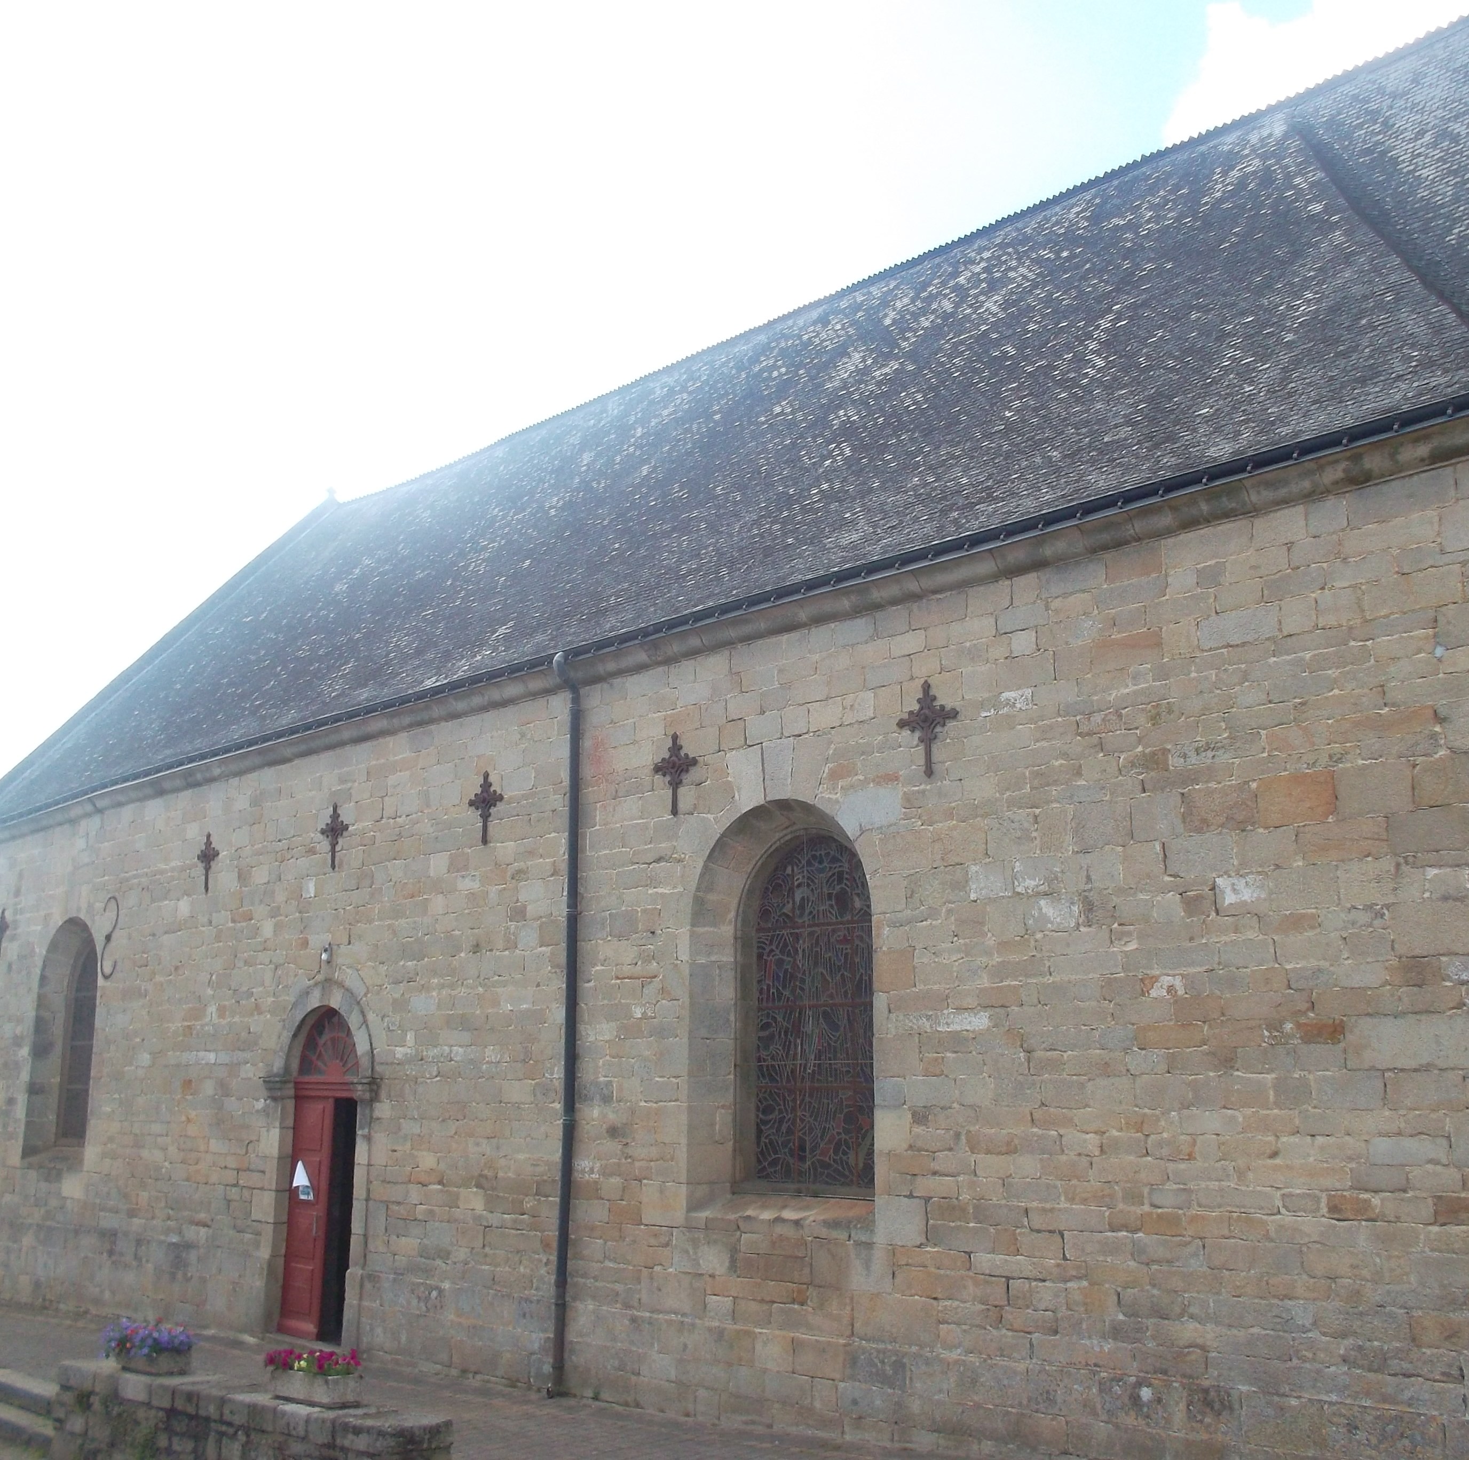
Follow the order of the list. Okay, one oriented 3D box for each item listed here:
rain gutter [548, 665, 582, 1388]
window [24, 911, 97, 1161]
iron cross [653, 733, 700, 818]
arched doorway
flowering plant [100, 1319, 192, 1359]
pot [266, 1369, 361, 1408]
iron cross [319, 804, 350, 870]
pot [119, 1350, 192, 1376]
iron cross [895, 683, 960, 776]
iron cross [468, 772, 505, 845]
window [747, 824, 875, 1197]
[{"bbox_3d":[-1.512,2.345,13.249,0.120,6.115,0.340,-11,-17,42],"label":"rain gutter"},{"bbox_3d":[-8.215,3.869,19.811,1.740,3.006,0.460,-11,-17,42],"label":"window"},{"bbox_3d":[-0.478,0.353,12.662,0.527,0.694,0.068,-12,-18,43],"label":"iron cross"},{"bbox_3d":[-4.031,4.322,15.531,1.445,3.136,0.289,-12,-18,43],"label":"arched doorway"},{"bbox_3d":[-4.766,4.931,12.828,0.782,0.255,0.340,-12,-18,43],"label":"flowering plant"},{"bbox_3d":[-2.972,4.662,11.236,0.650,0.195,0.270,-11,-17,42],"label":"pot"},{"bbox_3d":[-4.156,1.103,16.257,0.520,0.690,0.060,-11,-17,42],"label":"iron cross"},{"bbox_3d":[-4.484,4.880,12.237,0.630,0.195,0.270,-11,-17,42],"label":"pot"},{"bbox_3d":[1.336,-0.004,10.909,0.530,0.683,0.068,-12,-18,43],"label":"iron cross"},{"bbox_3d":[-2.326,0.720,14.607,0.520,0.690,0.060,-11,-17,42],"label":"iron cross"},{"bbox_3d":[0.591,2.097,11.754,1.411,2.686,0.213,-12,-18,43],"label":"window"}]

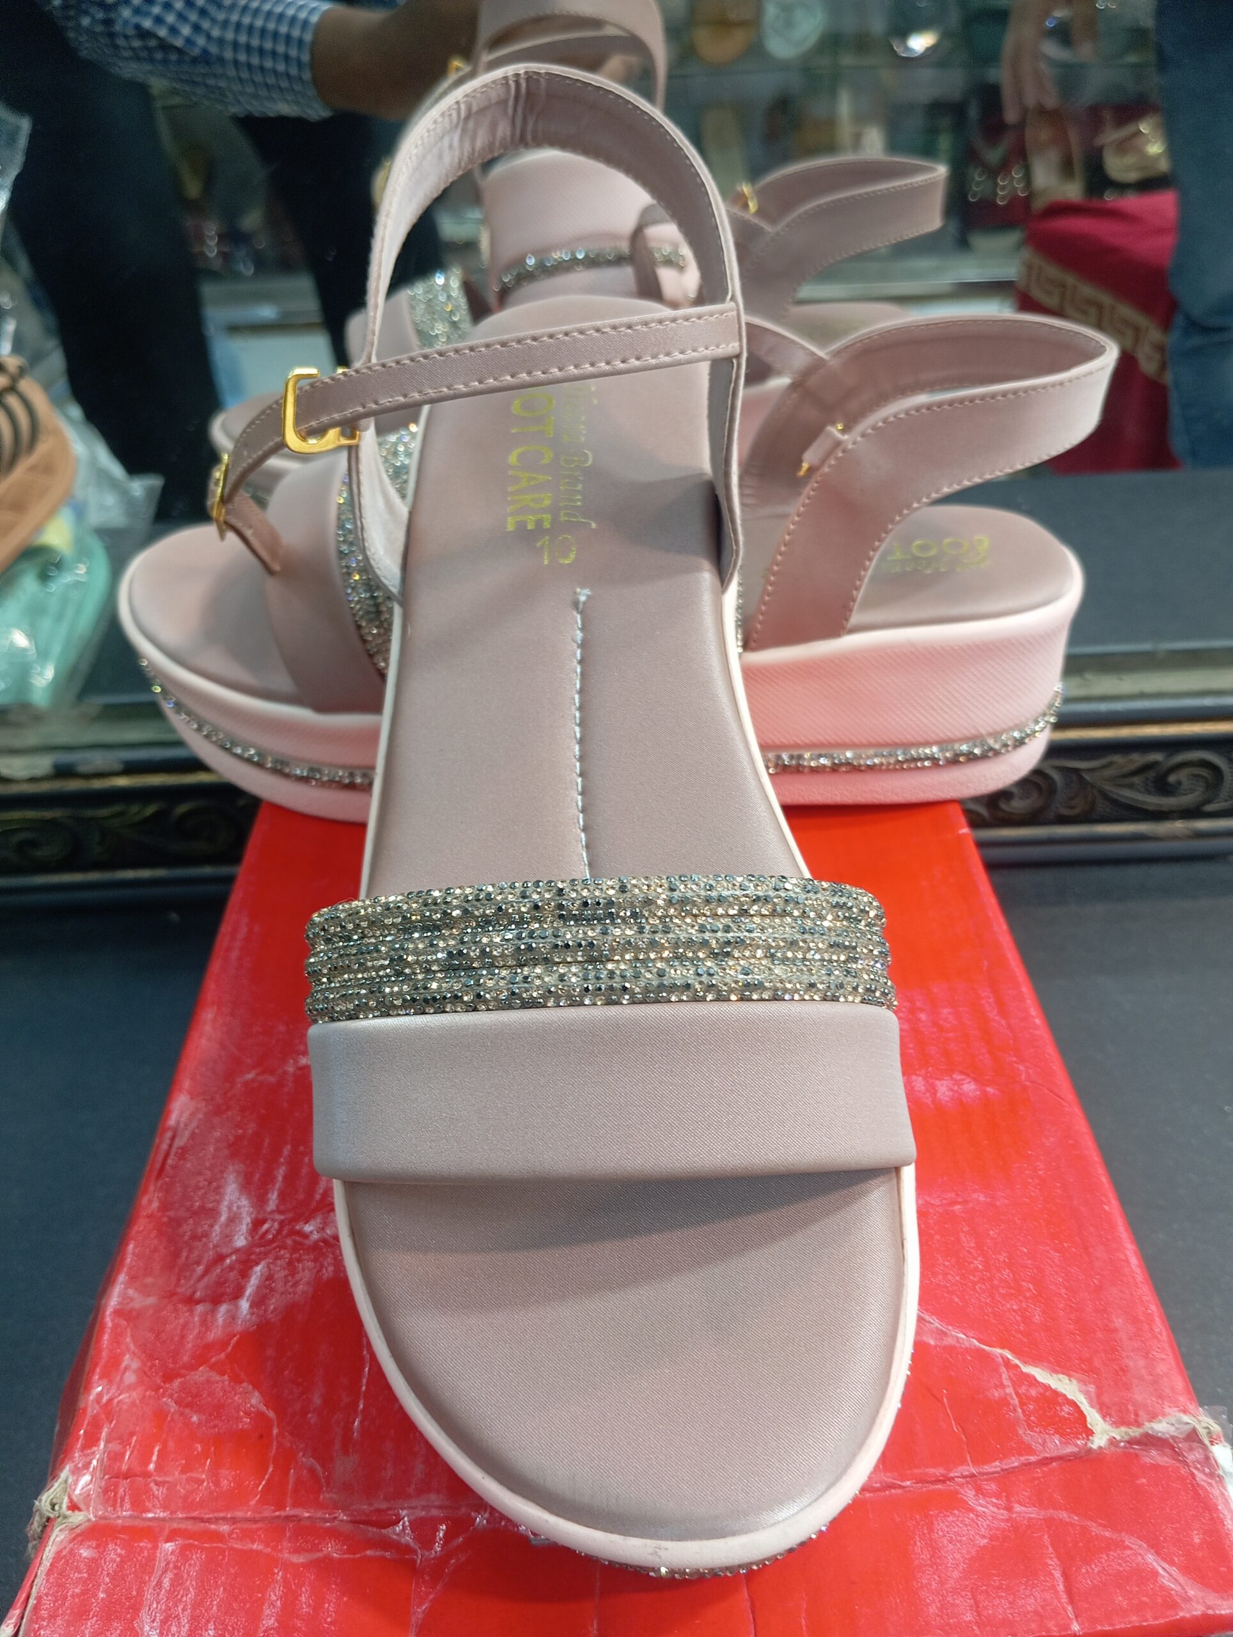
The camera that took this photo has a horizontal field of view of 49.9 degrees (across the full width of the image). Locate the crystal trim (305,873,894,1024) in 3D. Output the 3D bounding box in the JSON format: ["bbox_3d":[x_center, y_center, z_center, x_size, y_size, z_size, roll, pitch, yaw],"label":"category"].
[{"bbox_3d":[-0.002,0.025,0.200,0.087,0.035,0.027,-3,56,-1],"label":"crystal trim"}]

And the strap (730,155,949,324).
[{"bbox_3d":[0.068,-0.202,0.484,0.099,0.065,0.083,-7,38,-5],"label":"strap"}]

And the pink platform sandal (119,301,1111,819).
[{"bbox_3d":[-0.008,-0.071,0.362,0.265,0.117,0.095,1,38,4],"label":"pink platform sandal"}]

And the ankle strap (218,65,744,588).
[{"bbox_3d":[-0.027,-0.101,0.270,0.105,0.062,0.099,-3,56,-1],"label":"ankle strap"}]

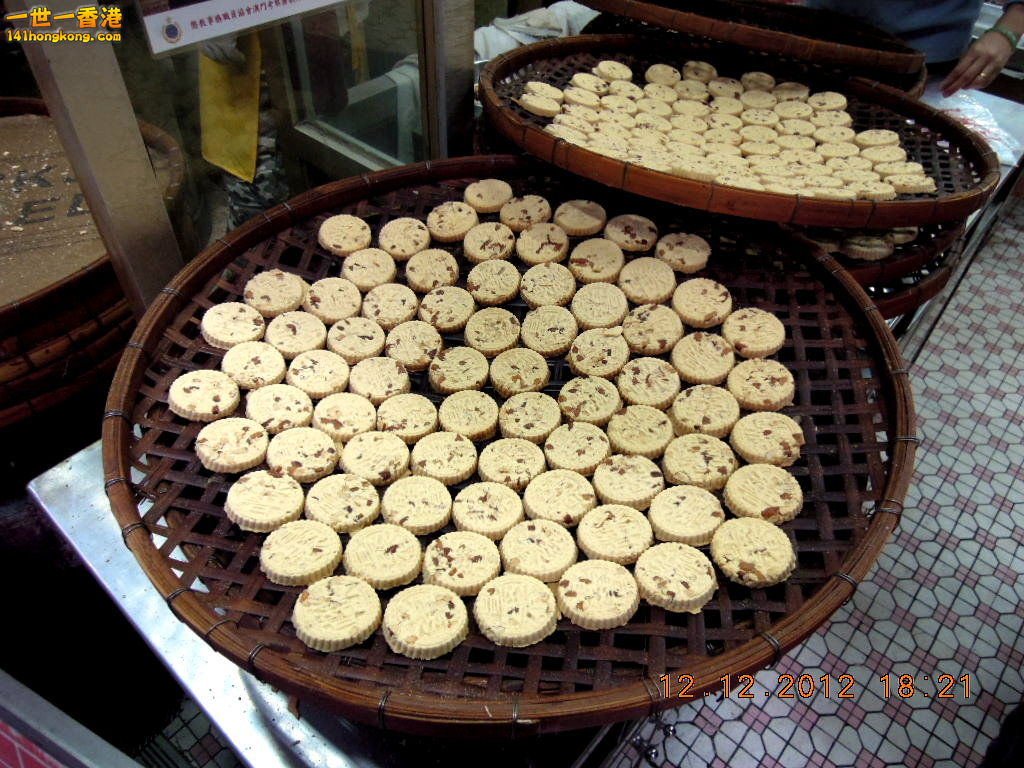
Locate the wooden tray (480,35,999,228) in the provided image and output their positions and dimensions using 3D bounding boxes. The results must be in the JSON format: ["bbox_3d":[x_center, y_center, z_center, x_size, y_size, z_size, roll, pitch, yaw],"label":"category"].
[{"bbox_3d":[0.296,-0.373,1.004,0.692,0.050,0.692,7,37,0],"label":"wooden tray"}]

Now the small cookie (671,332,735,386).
[{"bbox_3d":[0.174,-0.024,0.650,0.056,0.012,0.056,-4,49,0],"label":"small cookie"}]

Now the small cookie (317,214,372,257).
[{"bbox_3d":[-0.170,-0.151,0.723,0.052,0.009,0.052,5,59,-8],"label":"small cookie"}]

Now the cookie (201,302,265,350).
[{"bbox_3d":[-0.284,-0.058,0.723,0.059,0.011,0.059,10,48,-11],"label":"cookie"}]

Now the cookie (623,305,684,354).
[{"bbox_3d":[0.130,-0.050,0.651,0.052,0.009,0.052,-6,51,8],"label":"cookie"}]

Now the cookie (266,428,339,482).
[{"bbox_3d":[-0.170,0.058,0.580,0.056,0.011,0.056,11,37,0],"label":"cookie"}]

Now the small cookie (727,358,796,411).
[{"bbox_3d":[0.205,0.000,0.585,0.052,0.009,0.052,-10,45,11],"label":"small cookie"}]

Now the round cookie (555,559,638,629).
[{"bbox_3d":[0.057,0.141,0.480,0.056,0.012,0.056,-1,31,1],"label":"round cookie"}]

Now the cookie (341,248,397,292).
[{"bbox_3d":[-0.149,-0.120,0.741,0.056,0.012,0.056,4,51,0],"label":"cookie"}]

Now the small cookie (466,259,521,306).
[{"bbox_3d":[-0.019,-0.109,0.752,0.056,0.012,0.056,-3,52,0],"label":"small cookie"}]

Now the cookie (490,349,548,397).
[{"bbox_3d":[0.008,-0.011,0.684,0.056,0.011,0.056,-1,44,0],"label":"cookie"}]

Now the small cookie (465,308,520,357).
[{"bbox_3d":[-0.020,-0.053,0.725,0.056,0.011,0.056,1,48,0],"label":"small cookie"}]

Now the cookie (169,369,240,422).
[{"bbox_3d":[-0.284,0.011,0.657,0.059,0.011,0.059,11,43,-10],"label":"cookie"}]

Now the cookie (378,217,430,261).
[{"bbox_3d":[-0.127,-0.171,0.841,0.059,0.011,0.059,3,58,-5],"label":"cookie"}]

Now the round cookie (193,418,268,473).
[{"bbox_3d":[-0.245,0.054,0.623,0.059,0.011,0.059,9,40,-8],"label":"round cookie"}]

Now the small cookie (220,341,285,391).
[{"bbox_3d":[-0.220,-0.016,0.607,0.052,0.009,0.052,10,45,-10],"label":"small cookie"}]

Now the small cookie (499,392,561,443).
[{"bbox_3d":[0.016,0.028,0.598,0.052,0.009,0.052,-3,44,0],"label":"small cookie"}]

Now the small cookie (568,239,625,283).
[{"bbox_3d":[0.089,-0.129,0.747,0.056,0.012,0.056,-2,55,0],"label":"small cookie"}]

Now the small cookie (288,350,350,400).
[{"bbox_3d":[-0.174,-0.010,0.641,0.056,0.012,0.056,8,46,0],"label":"small cookie"}]

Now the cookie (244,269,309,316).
[{"bbox_3d":[-0.255,-0.097,0.764,0.059,0.011,0.059,8,51,-10],"label":"cookie"}]

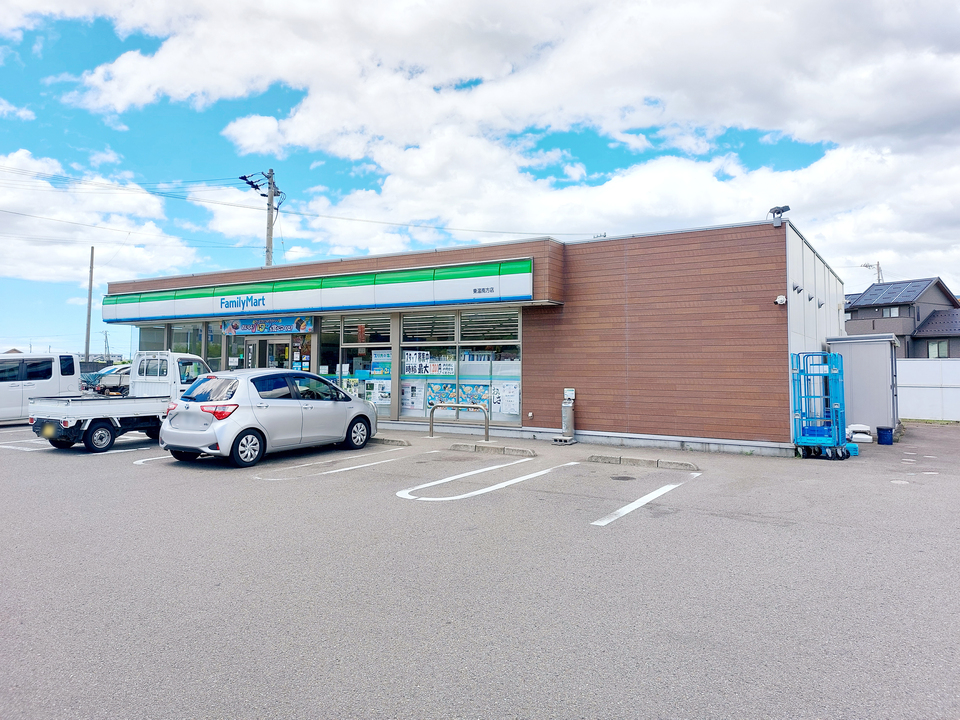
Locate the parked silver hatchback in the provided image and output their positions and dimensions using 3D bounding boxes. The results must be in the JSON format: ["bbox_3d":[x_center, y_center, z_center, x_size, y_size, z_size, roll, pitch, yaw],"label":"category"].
[{"bbox_3d":[-3.610,0.940,12.080,1.695,1.500,3.945,0,0,33],"label":"parked silver hatchback"}]

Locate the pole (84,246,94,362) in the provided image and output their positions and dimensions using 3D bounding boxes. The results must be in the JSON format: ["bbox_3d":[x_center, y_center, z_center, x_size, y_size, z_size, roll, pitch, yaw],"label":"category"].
[{"bbox_3d":[-26.400,-2.980,45.000,0.290,9.400,0.290,3,0,32],"label":"pole"}]

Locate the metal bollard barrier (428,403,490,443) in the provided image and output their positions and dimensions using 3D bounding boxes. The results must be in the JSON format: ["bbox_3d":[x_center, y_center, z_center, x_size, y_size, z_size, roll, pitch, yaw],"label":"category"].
[{"bbox_3d":[-0.450,1.330,14.320,1.530,0.760,0.075,0,0,33],"label":"metal bollard barrier"}]

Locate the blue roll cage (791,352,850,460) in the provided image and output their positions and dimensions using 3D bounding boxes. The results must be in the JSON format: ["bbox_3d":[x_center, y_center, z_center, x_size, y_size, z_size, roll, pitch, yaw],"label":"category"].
[{"bbox_3d":[5.700,0.745,11.180,0.700,1.720,0.820,0,0,32],"label":"blue roll cage"}]

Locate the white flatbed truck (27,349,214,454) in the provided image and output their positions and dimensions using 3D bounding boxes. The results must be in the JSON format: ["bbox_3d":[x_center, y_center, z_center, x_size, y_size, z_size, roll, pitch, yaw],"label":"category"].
[{"bbox_3d":[-6.870,0.770,13.450,1.475,1.870,3.395,0,0,32],"label":"white flatbed truck"}]

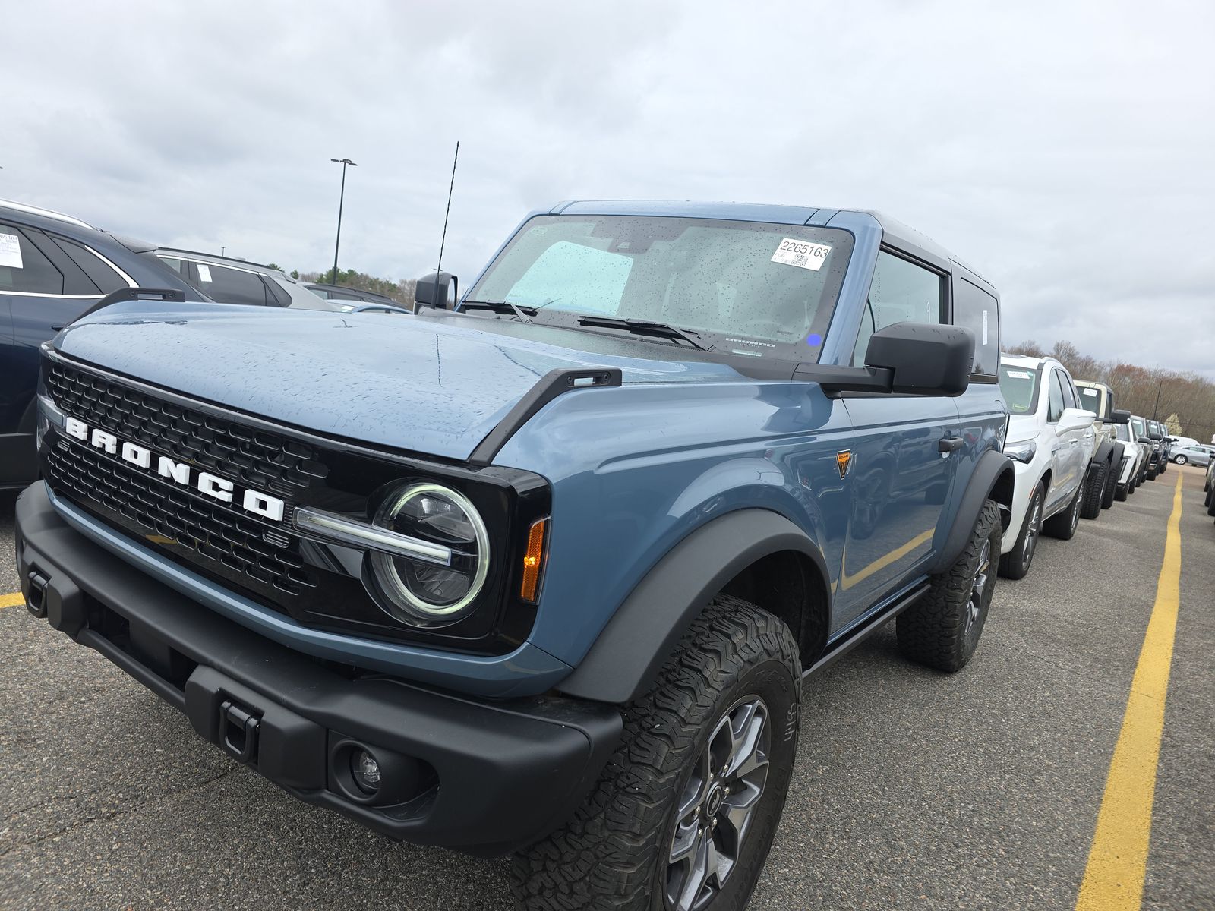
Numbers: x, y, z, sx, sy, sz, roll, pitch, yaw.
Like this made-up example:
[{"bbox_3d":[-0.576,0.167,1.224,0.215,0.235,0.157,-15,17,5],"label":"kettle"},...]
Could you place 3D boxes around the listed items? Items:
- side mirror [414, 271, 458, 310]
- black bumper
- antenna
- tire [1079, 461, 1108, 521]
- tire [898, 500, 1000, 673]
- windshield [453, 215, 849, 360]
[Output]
[{"bbox_3d":[-0.689,-0.637,3.164,0.290,0.190,0.130,14,10,34],"label":"side mirror"},{"bbox_3d":[-0.832,0.325,1.633,1.870,0.300,0.350,14,10,34],"label":"black bumper"},{"bbox_3d":[-0.581,-0.828,2.908,0.020,0.580,0.020,14,7,34],"label":"antenna"},{"bbox_3d":[6.320,0.411,10.560,0.300,0.850,0.850,14,12,33],"label":"tire"},{"bbox_3d":[1.615,0.595,3.807,0.280,0.820,0.820,14,10,34],"label":"tire"},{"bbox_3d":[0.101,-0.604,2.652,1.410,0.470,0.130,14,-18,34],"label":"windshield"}]

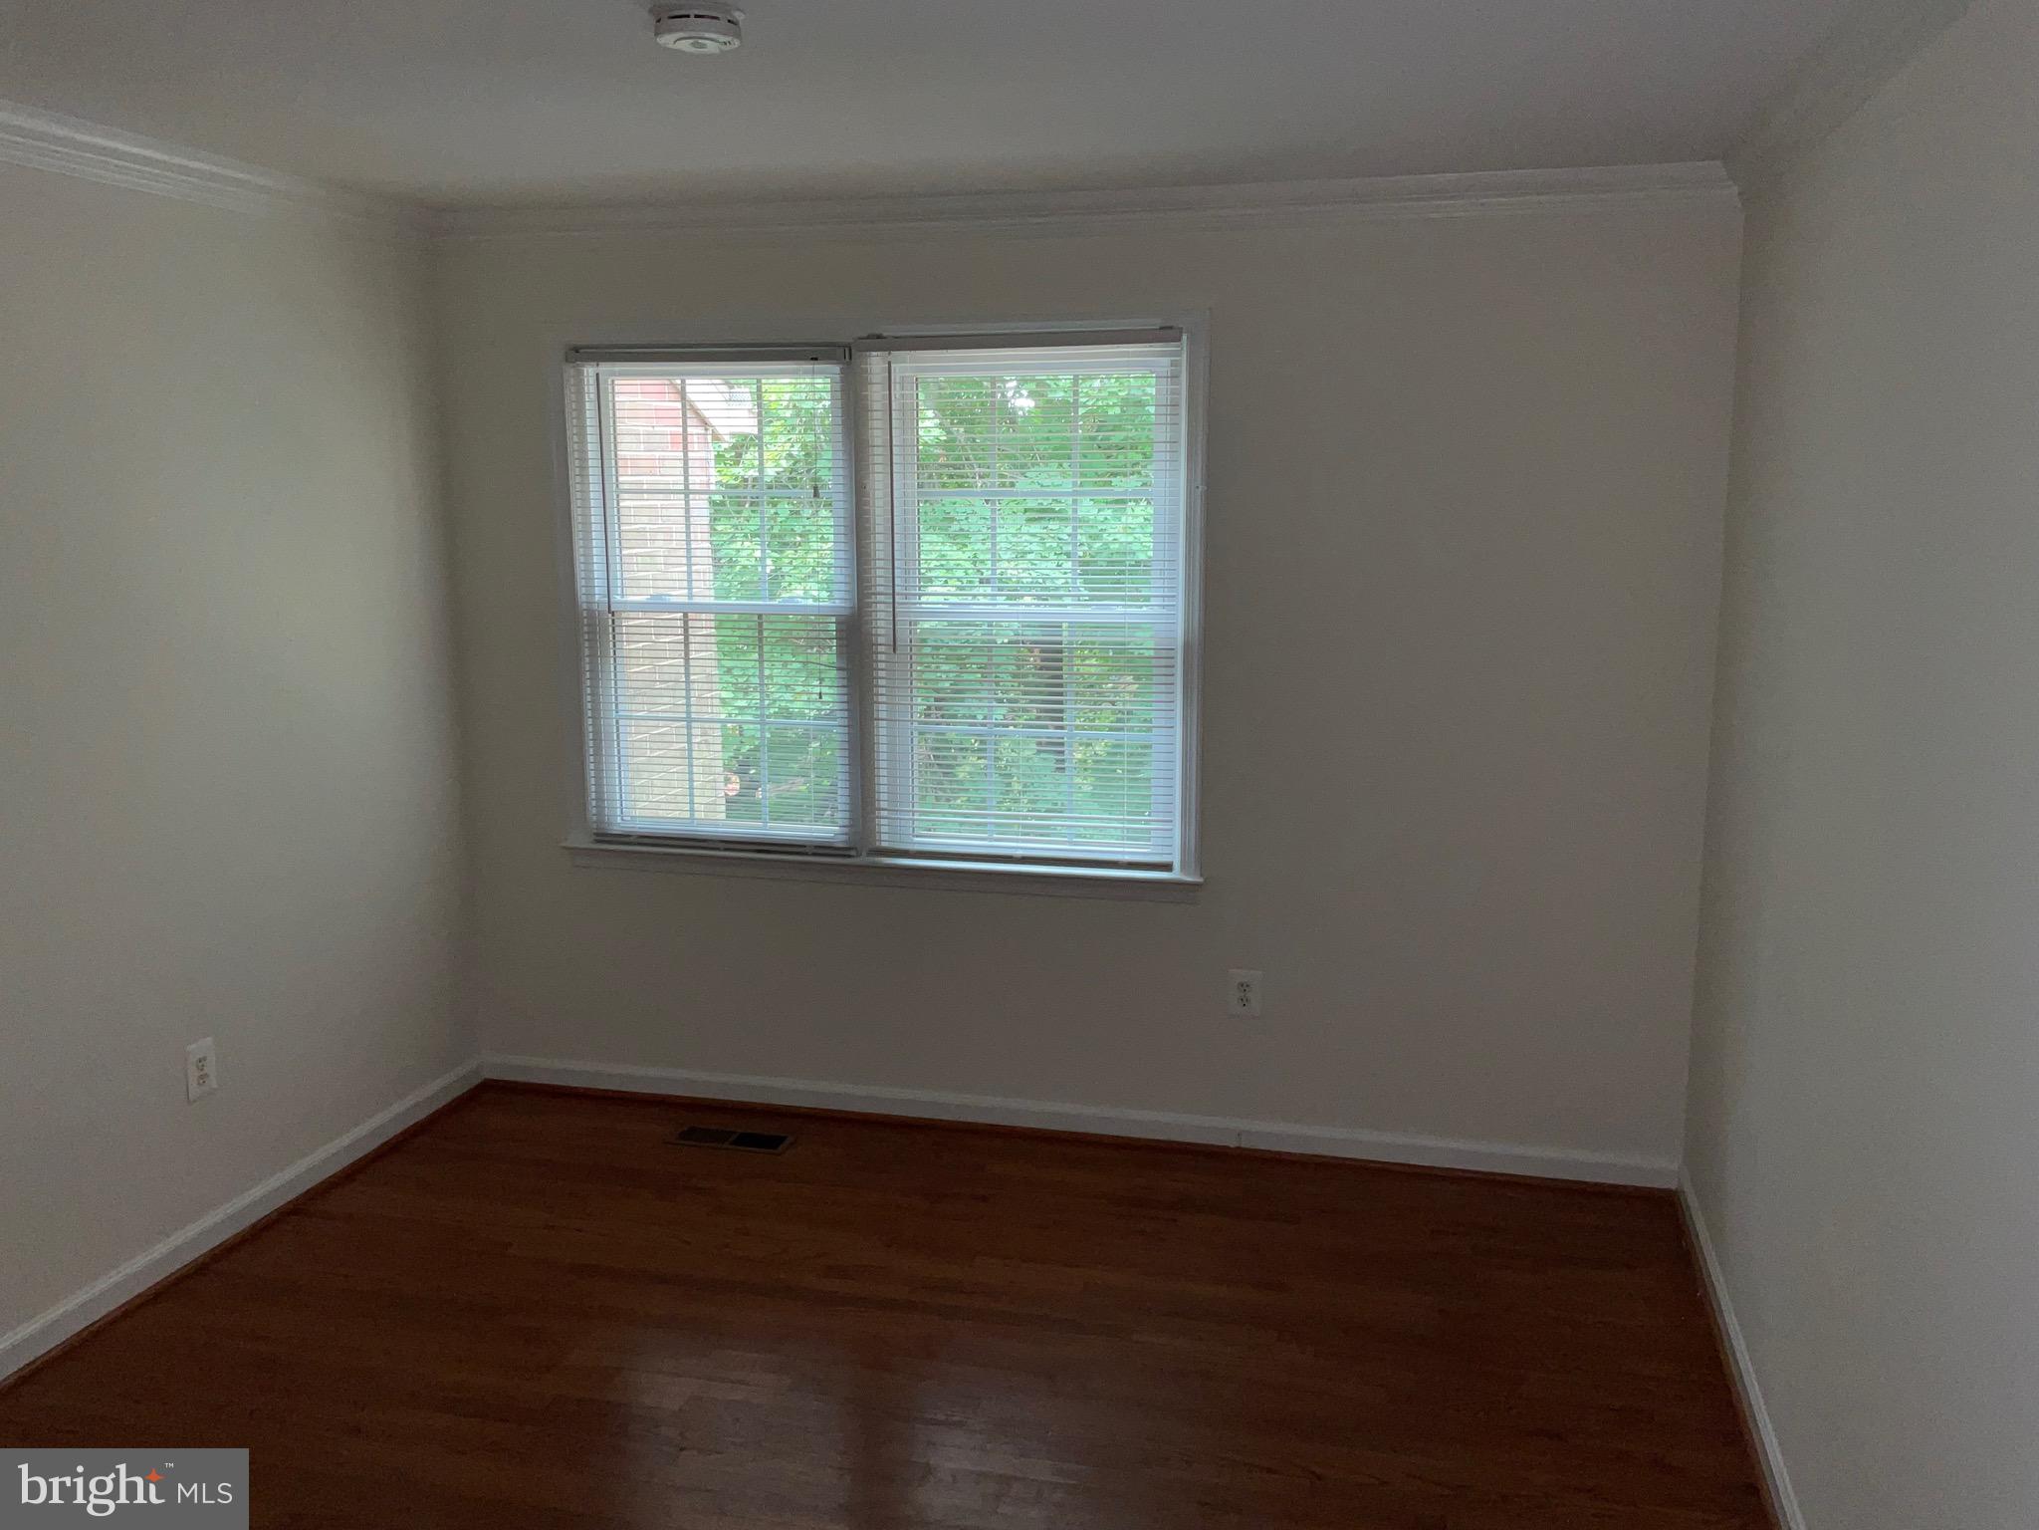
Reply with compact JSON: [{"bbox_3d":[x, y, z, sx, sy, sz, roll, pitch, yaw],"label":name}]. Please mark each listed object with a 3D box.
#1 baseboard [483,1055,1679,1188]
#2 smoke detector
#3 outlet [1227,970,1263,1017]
[{"bbox_3d":[0.022,0.933,4.543,3.265,0.084,0.017,2,10,14],"label":"baseboard"},{"bbox_3d":[-0.462,-1.062,2.456,0.134,0.046,0.134,0,10,0],"label":"smoke detector"},{"bbox_3d":[0.574,0.584,4.346,0.080,0.123,0.009,2,10,14],"label":"outlet"}]

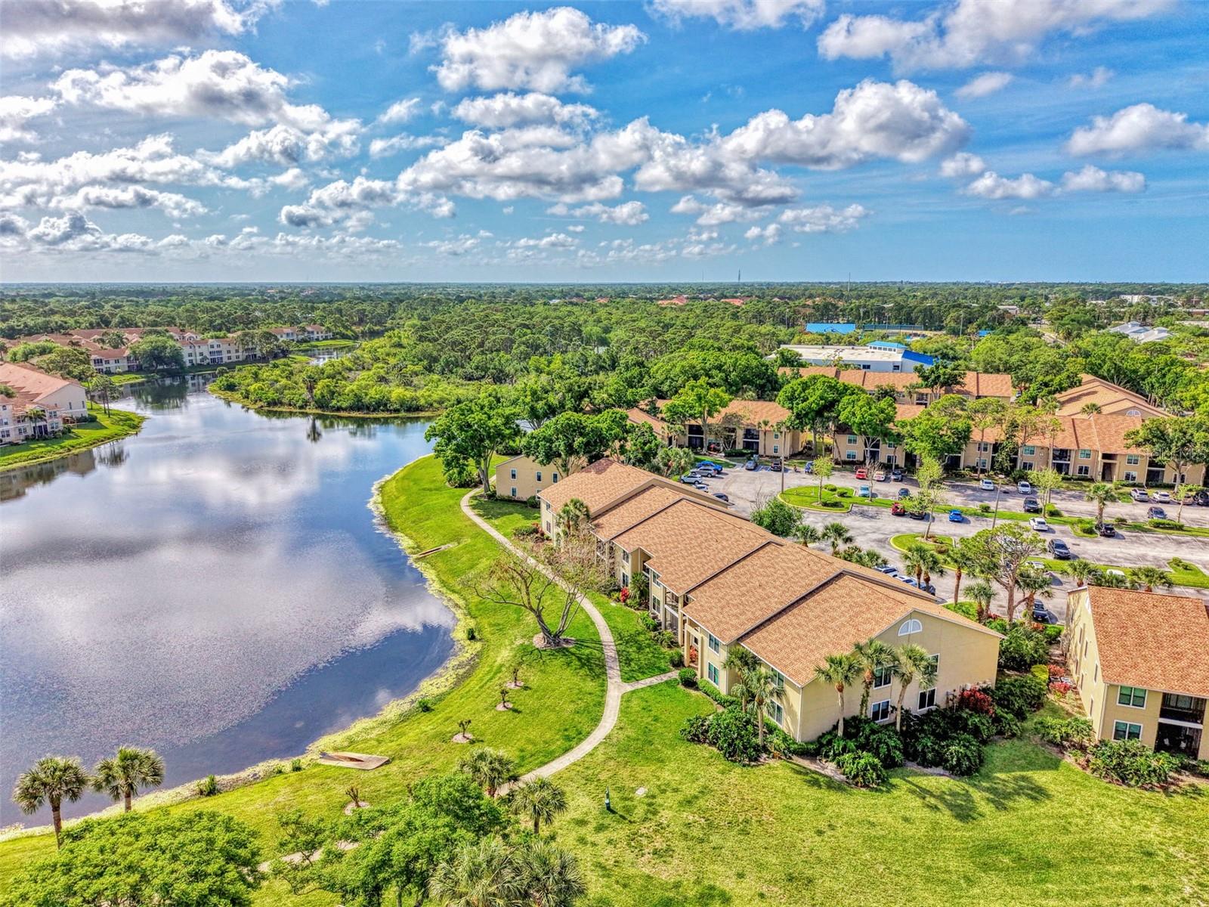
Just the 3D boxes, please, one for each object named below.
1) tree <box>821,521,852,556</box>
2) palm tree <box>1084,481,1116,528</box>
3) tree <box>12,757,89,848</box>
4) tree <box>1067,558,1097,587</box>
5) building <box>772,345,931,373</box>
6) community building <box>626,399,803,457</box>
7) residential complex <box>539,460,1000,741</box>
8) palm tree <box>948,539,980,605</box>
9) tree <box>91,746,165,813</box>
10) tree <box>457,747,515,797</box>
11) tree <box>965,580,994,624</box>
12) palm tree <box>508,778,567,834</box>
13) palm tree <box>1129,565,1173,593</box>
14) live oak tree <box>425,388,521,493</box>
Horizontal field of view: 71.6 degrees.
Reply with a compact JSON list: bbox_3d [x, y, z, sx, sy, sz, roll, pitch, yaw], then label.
[{"bbox_3d":[28.370,11.490,102.830,3.790,6.170,3.790,3,12,16],"label":"tree"},{"bbox_3d":[69.600,7.100,118.060,4.410,6.530,4.410,0,12,0],"label":"palm tree"},{"bbox_3d":[-34.910,22.240,53.120,4.070,6.480,4.070,-8,14,-35],"label":"tree"},{"bbox_3d":[48.420,13.830,85.400,3.300,6.500,3.300,0,12,0],"label":"tree"},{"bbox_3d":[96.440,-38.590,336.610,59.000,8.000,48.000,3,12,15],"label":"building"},{"bbox_3d":[26.190,-7.150,185.440,37.000,9.500,20.500,7,13,29],"label":"community building"},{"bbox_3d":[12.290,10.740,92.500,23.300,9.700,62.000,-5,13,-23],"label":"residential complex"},{"bbox_3d":[37.800,12.680,89.080,3.240,7.280,3.240,0,12,0],"label":"palm tree"},{"bbox_3d":[-31.300,22.090,55.320,4.210,5.890,4.210,-7,14,-31],"label":"tree"},{"bbox_3d":[-7.390,21.080,53.230,3.820,5.270,3.820,0,12,0],"label":"tree"},{"bbox_3d":[38.650,15.460,86.620,2.750,4.910,2.750,5,13,25],"label":"tree"},{"bbox_3d":[-4.240,22.770,53.960,3.680,4.110,3.680,-1,12,-5],"label":"palm tree"},{"bbox_3d":[55.290,14.770,85.130,3.680,6.850,3.680,8,14,34],"label":"palm tree"},{"bbox_3d":[-20.970,-1.610,134.920,15.850,16.800,15.850,0,12,0],"label":"live oak tree"}]

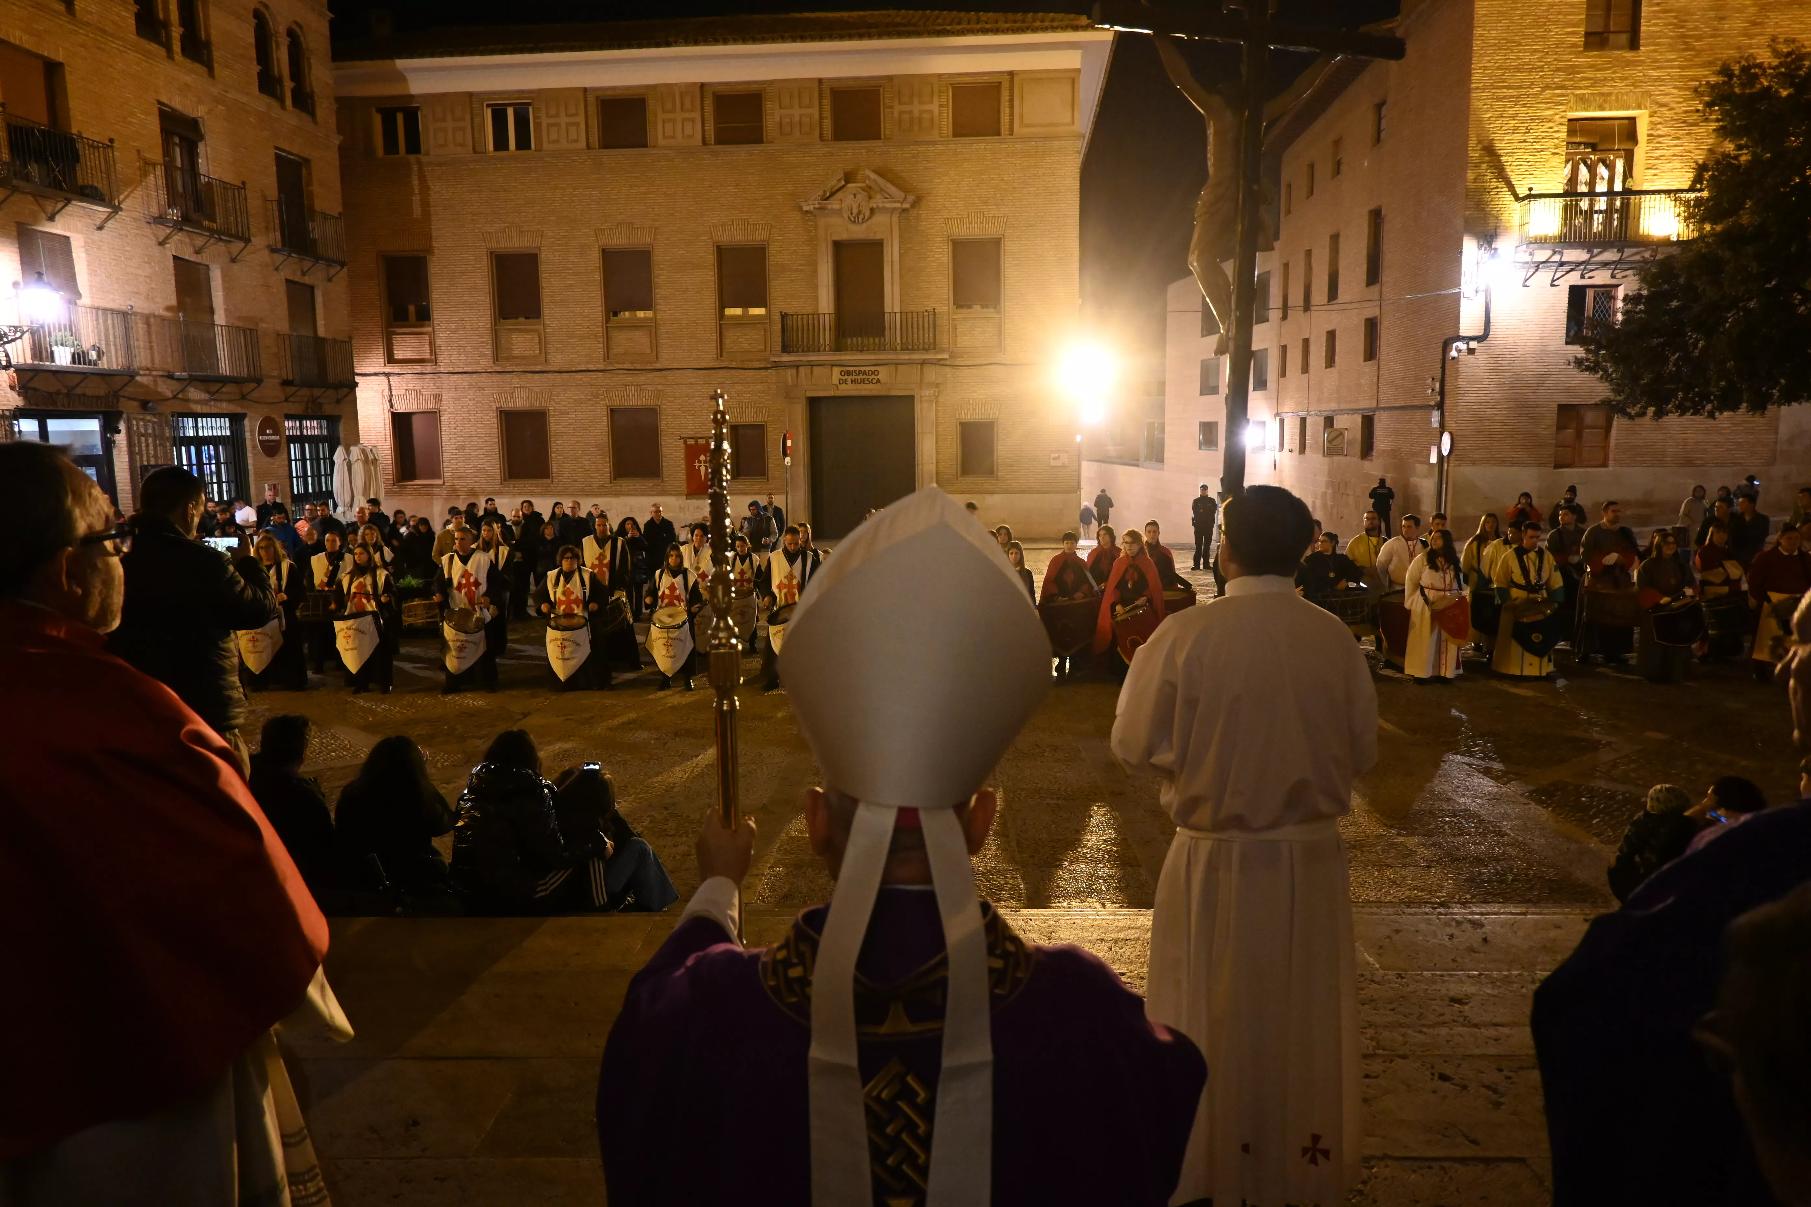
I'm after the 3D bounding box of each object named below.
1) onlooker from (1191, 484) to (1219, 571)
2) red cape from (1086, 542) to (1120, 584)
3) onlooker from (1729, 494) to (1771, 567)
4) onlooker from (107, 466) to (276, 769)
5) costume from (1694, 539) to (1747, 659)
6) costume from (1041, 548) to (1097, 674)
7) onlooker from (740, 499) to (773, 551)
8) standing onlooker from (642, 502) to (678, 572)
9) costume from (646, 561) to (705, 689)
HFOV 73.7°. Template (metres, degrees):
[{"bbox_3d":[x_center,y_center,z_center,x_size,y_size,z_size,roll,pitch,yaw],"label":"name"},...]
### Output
[{"bbox_3d":[6.167,-1.638,24.882,0.560,1.770,0.380,0,8,8],"label":"onlooker"},{"bbox_3d":[2.410,-0.156,14.587,0.620,1.100,0.420,0,8,8],"label":"red cape"},{"bbox_3d":[11.924,-0.625,17.000,0.380,1.770,0.500,-6,10,-35],"label":"onlooker"},{"bbox_3d":[-2.422,0.448,4.081,0.540,1.780,0.480,0,8,10],"label":"onlooker"},{"bbox_3d":[9.661,-0.089,14.300,0.580,1.440,0.480,1,8,12],"label":"costume"},{"bbox_3d":[1.856,0.099,13.653,0.660,1.460,0.480,0,8,3],"label":"costume"},{"bbox_3d":[-2.447,-0.827,19.984,0.560,1.740,0.420,0,8,10],"label":"onlooker"},{"bbox_3d":[-3.889,-0.697,19.184,0.570,1.740,0.400,-1,8,-2],"label":"standing onlooker"},{"bbox_3d":[-2.523,0.230,13.250,0.640,1.420,0.500,-1,8,-3],"label":"costume"}]

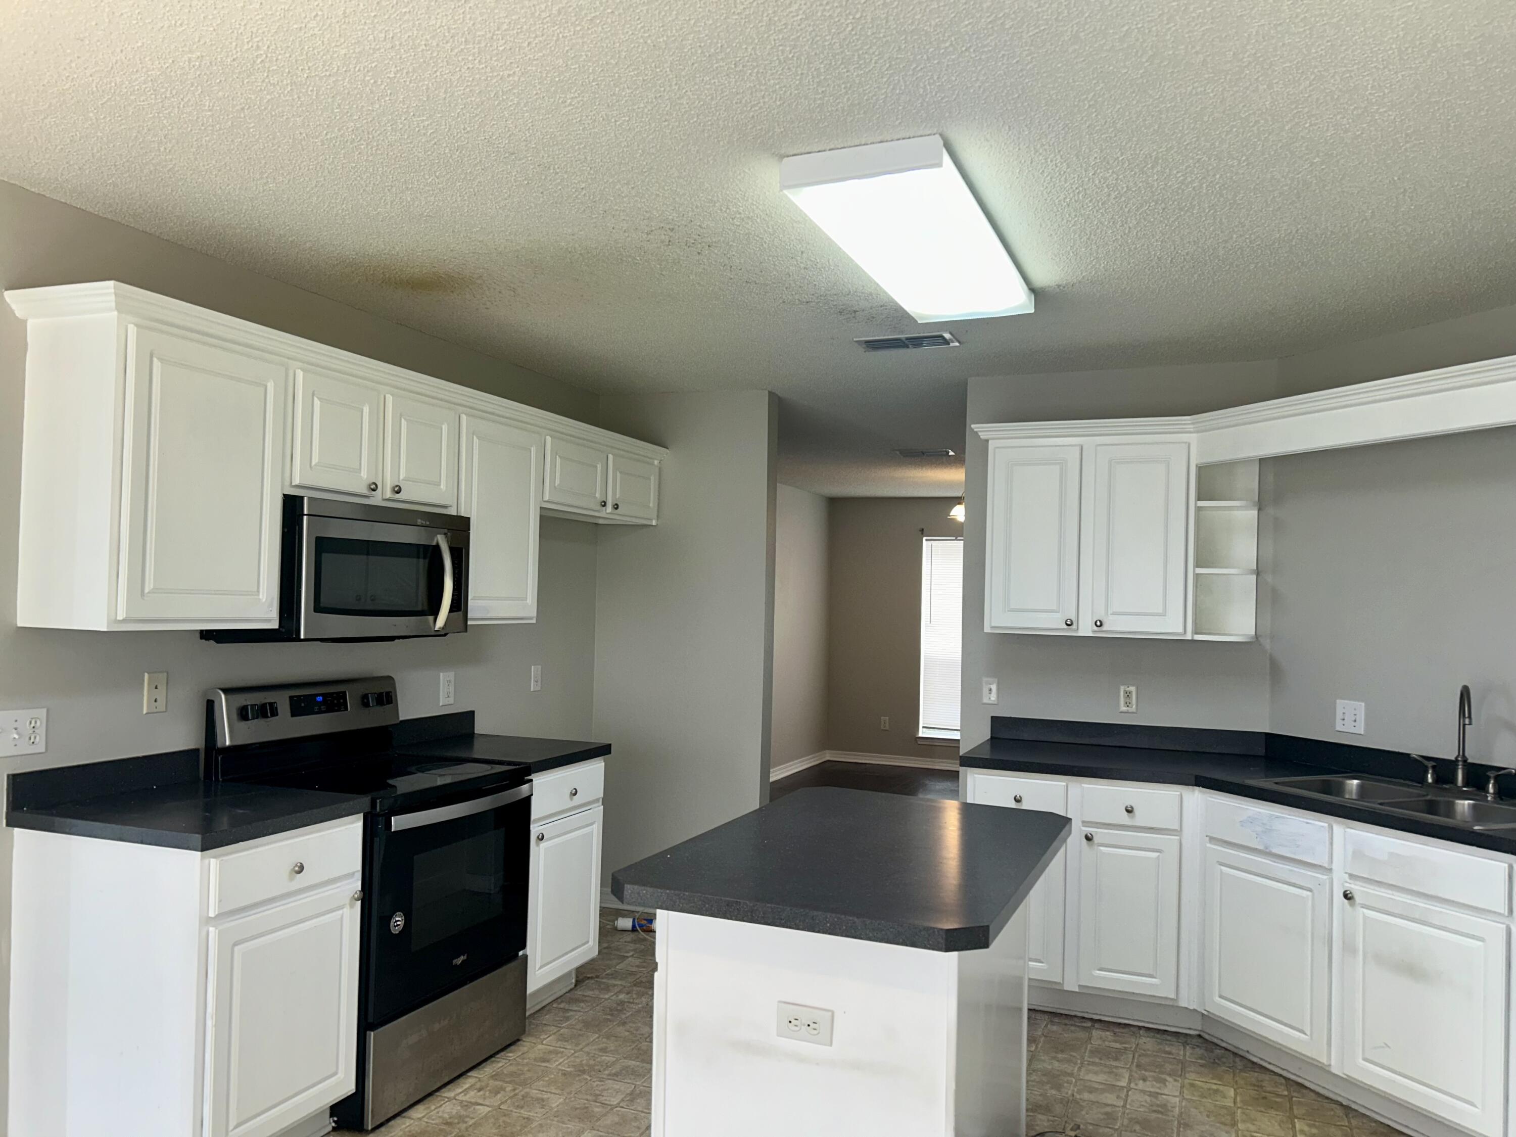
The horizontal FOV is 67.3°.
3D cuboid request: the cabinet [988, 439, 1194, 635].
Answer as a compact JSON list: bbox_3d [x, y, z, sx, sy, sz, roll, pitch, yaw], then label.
[{"bbox_3d":[1.305,-0.116,4.477,0.761,0.761,0.342,1,-2,22],"label":"cabinet"}]

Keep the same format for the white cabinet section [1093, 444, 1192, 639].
[{"bbox_3d":[1.490,-0.106,4.414,0.345,0.722,0.335,1,-2,22],"label":"white cabinet section"}]

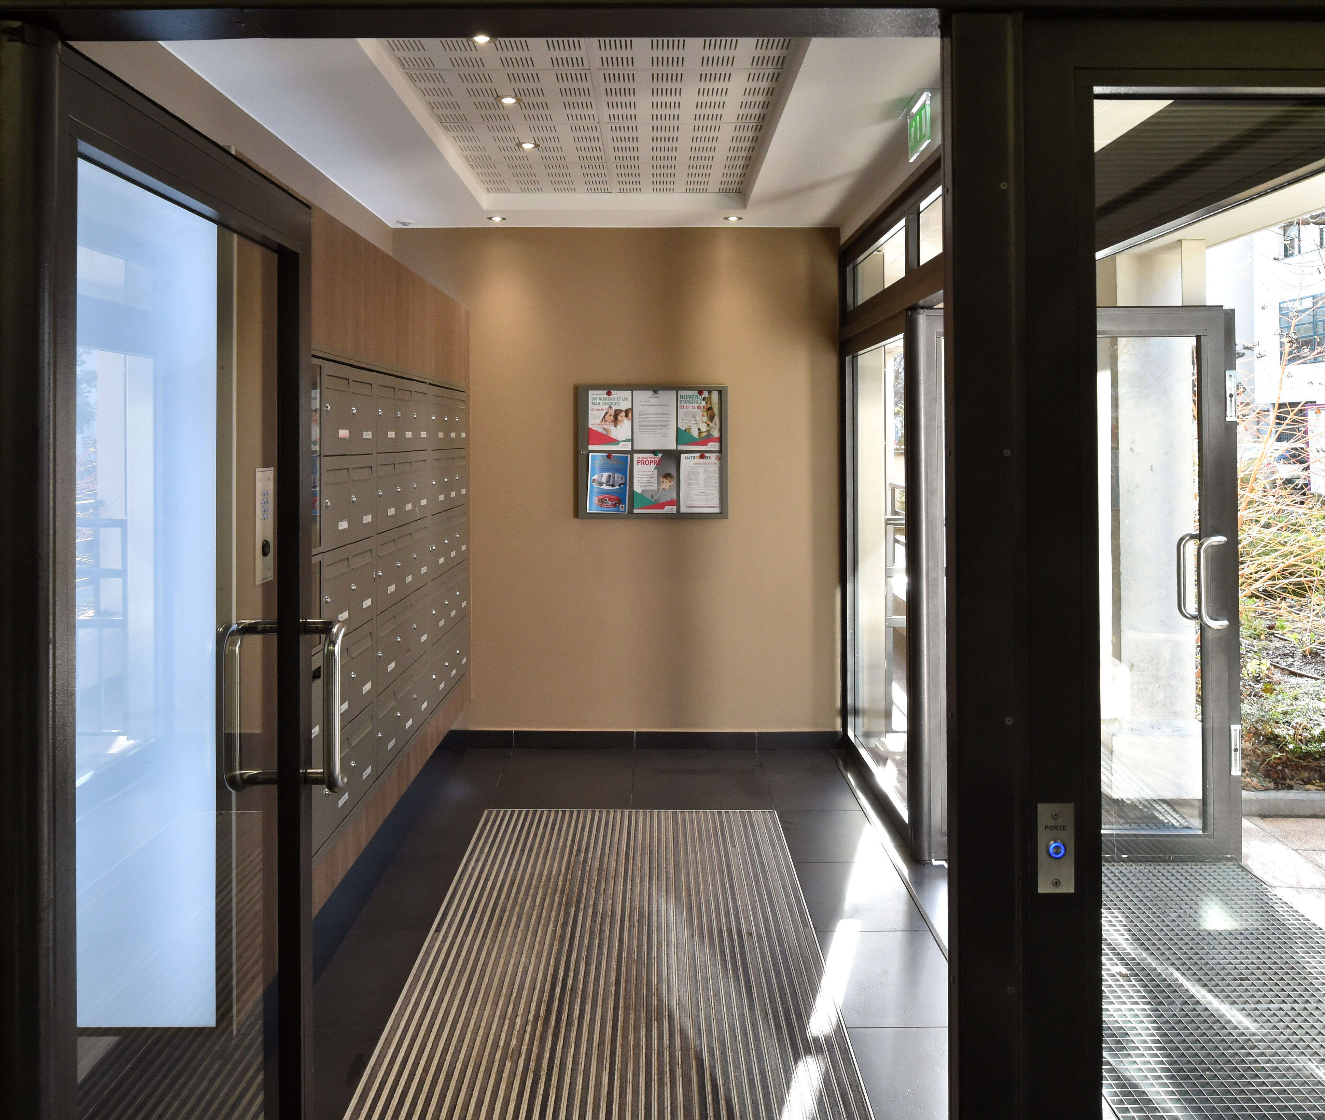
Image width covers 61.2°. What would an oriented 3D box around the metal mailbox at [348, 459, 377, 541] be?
[{"bbox_3d":[-1.048,-0.195,3.540,0.200,0.267,0.275,0,0,0],"label":"metal mailbox"}]

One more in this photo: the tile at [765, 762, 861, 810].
[{"bbox_3d":[0.652,1.014,4.940,0.362,0.012,0.571,0,6,0],"label":"tile"}]

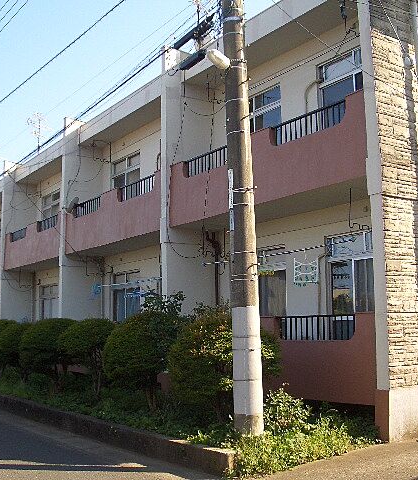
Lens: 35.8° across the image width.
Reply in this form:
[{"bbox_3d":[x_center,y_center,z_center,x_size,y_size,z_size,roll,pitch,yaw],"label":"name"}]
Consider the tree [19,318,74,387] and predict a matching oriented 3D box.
[{"bbox_3d":[-3.179,2.309,13.137,1.320,1.420,1.320,5,-9,-34],"label":"tree"}]

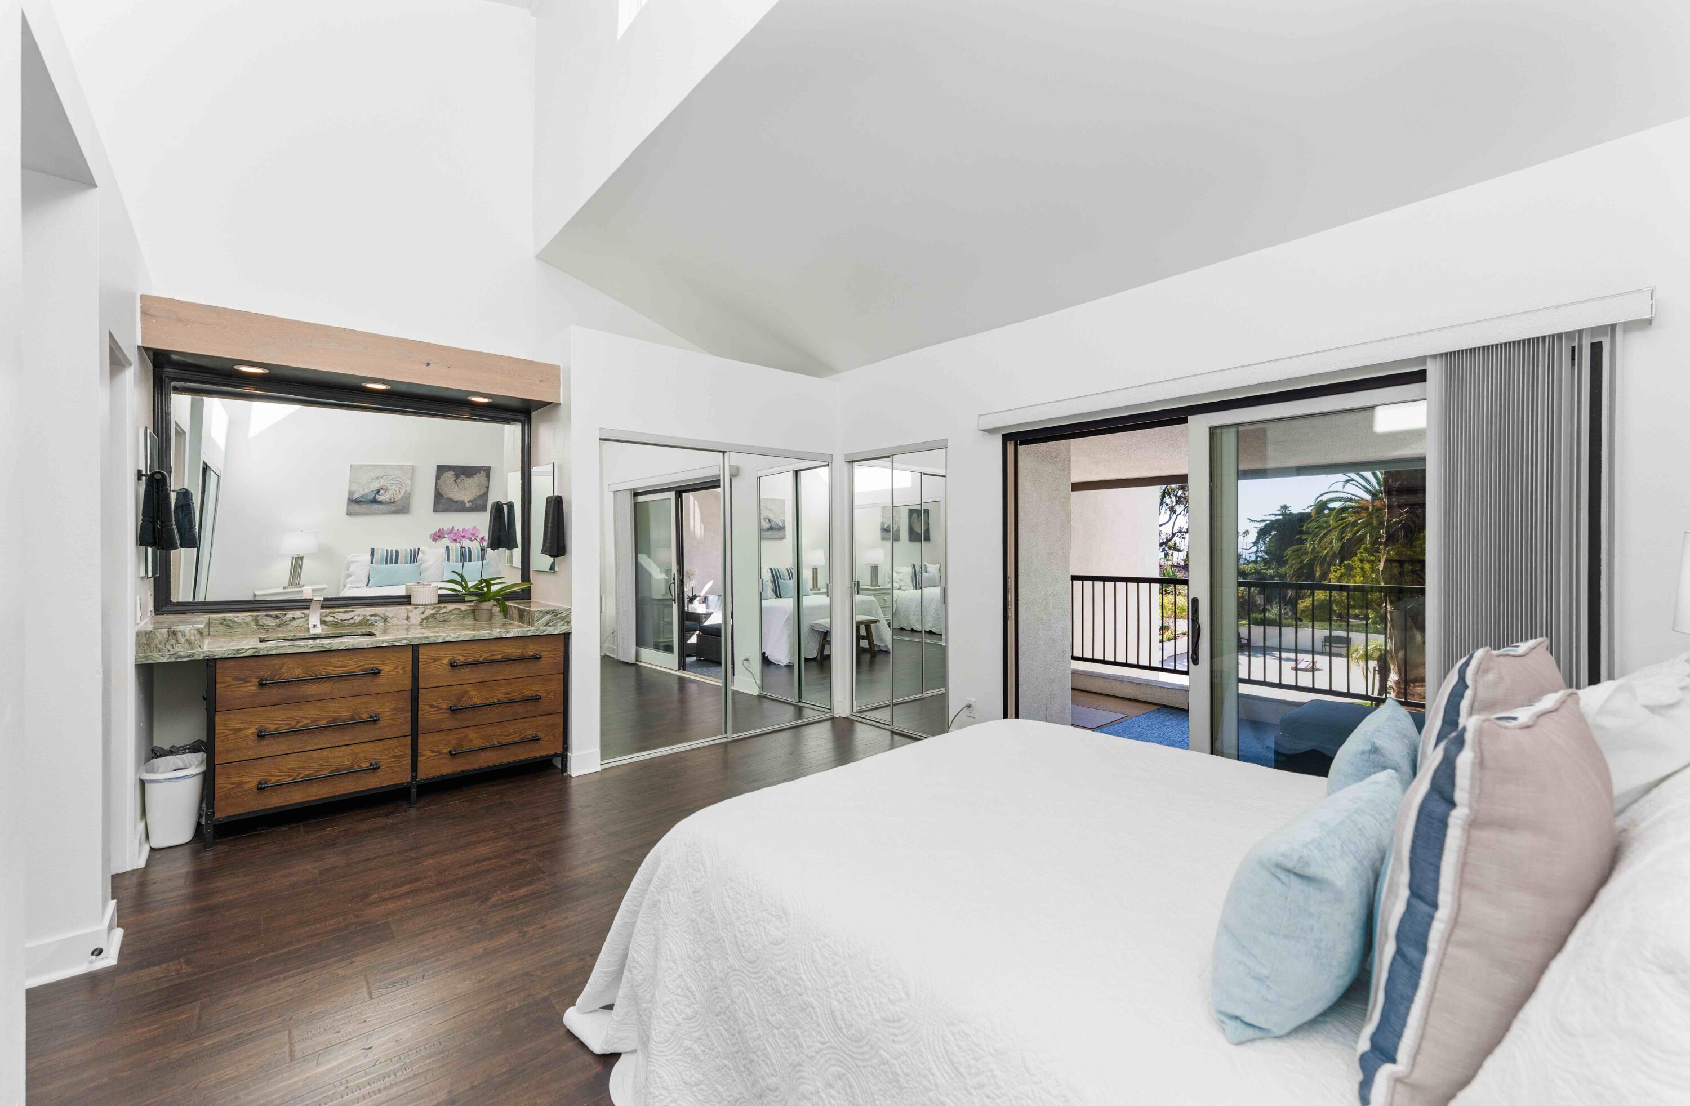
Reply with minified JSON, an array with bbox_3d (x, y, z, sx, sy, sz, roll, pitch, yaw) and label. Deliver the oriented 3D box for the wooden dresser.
[{"bbox_3d":[-2.414,0.892,3.607,1.540,0.840,0.580,0,0,-40],"label":"wooden dresser"}]

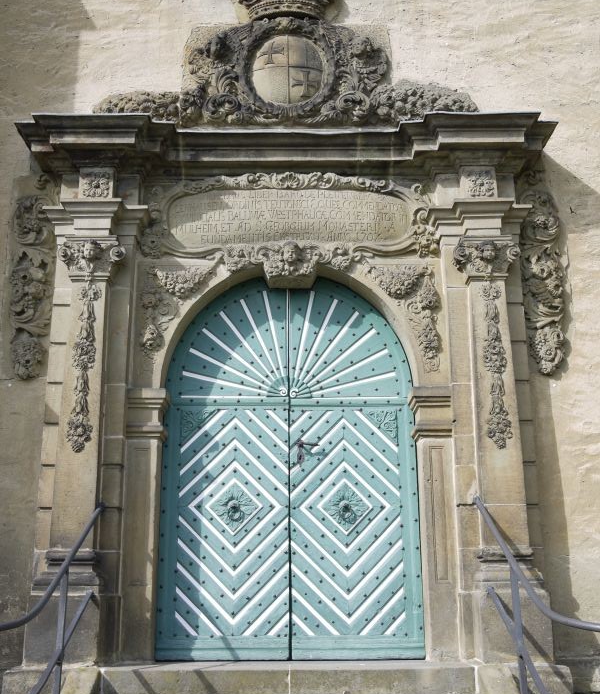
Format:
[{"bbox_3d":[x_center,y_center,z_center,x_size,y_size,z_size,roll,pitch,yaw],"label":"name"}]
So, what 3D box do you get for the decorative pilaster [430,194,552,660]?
[{"bbox_3d":[1.220,0.462,6.040,0.580,2.997,0.360,0,-16,-1],"label":"decorative pilaster"}]

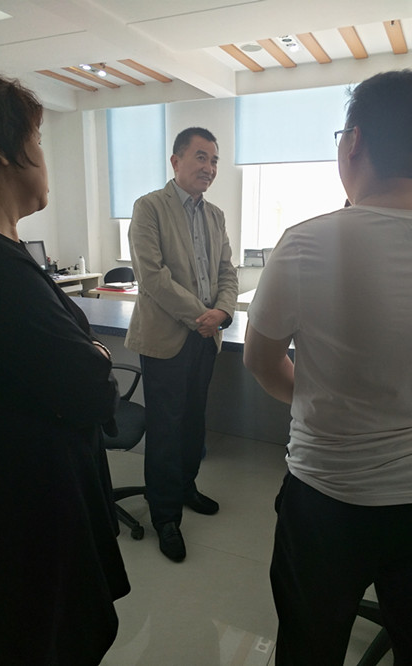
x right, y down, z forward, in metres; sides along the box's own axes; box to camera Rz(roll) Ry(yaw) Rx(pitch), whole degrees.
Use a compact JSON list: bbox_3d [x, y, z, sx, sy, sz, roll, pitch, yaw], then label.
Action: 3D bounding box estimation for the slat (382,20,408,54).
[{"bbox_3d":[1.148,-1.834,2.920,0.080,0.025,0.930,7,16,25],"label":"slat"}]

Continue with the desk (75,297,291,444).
[{"bbox_3d":[-0.249,0.303,2.805,2.200,0.790,0.630,7,16,24],"label":"desk"}]

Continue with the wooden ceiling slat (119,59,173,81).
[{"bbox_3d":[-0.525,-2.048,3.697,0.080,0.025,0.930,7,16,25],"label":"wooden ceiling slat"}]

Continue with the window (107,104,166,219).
[{"bbox_3d":[-0.654,-1.625,4.575,0.645,1.050,0.050,7,16,24],"label":"window"}]

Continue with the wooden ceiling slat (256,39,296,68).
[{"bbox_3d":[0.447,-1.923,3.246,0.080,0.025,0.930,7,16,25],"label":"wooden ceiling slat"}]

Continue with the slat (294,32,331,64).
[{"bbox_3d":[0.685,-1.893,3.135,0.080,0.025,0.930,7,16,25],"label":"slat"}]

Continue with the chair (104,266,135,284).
[{"bbox_3d":[-0.892,-0.153,4.444,0.590,0.880,0.580,7,16,25],"label":"chair"}]

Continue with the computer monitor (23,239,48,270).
[{"bbox_3d":[-1.620,-0.609,4.228,0.170,0.360,0.440,10,18,33],"label":"computer monitor"}]

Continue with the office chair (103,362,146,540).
[{"bbox_3d":[-0.437,0.427,2.189,0.580,0.880,0.590,7,16,25],"label":"office chair"}]

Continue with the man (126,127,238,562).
[{"bbox_3d":[-0.082,0.063,1.968,0.500,1.680,0.370,-12,19,-39],"label":"man"}]

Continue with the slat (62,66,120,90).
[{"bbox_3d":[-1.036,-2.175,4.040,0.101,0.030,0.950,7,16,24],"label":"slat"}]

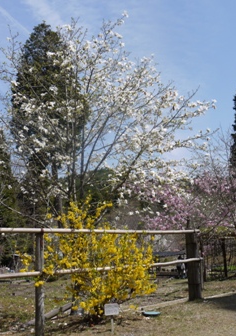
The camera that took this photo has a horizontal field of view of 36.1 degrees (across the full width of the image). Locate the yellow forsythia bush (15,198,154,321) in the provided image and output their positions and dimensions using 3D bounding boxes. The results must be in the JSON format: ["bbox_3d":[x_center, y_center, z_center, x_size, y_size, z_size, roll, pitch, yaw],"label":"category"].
[{"bbox_3d":[-0.377,1.212,4.969,1.900,1.616,1.600,0,-9,0],"label":"yellow forsythia bush"}]

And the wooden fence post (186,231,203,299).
[{"bbox_3d":[1.362,1.727,6.456,0.220,1.210,0.220,0,-9,0],"label":"wooden fence post"}]

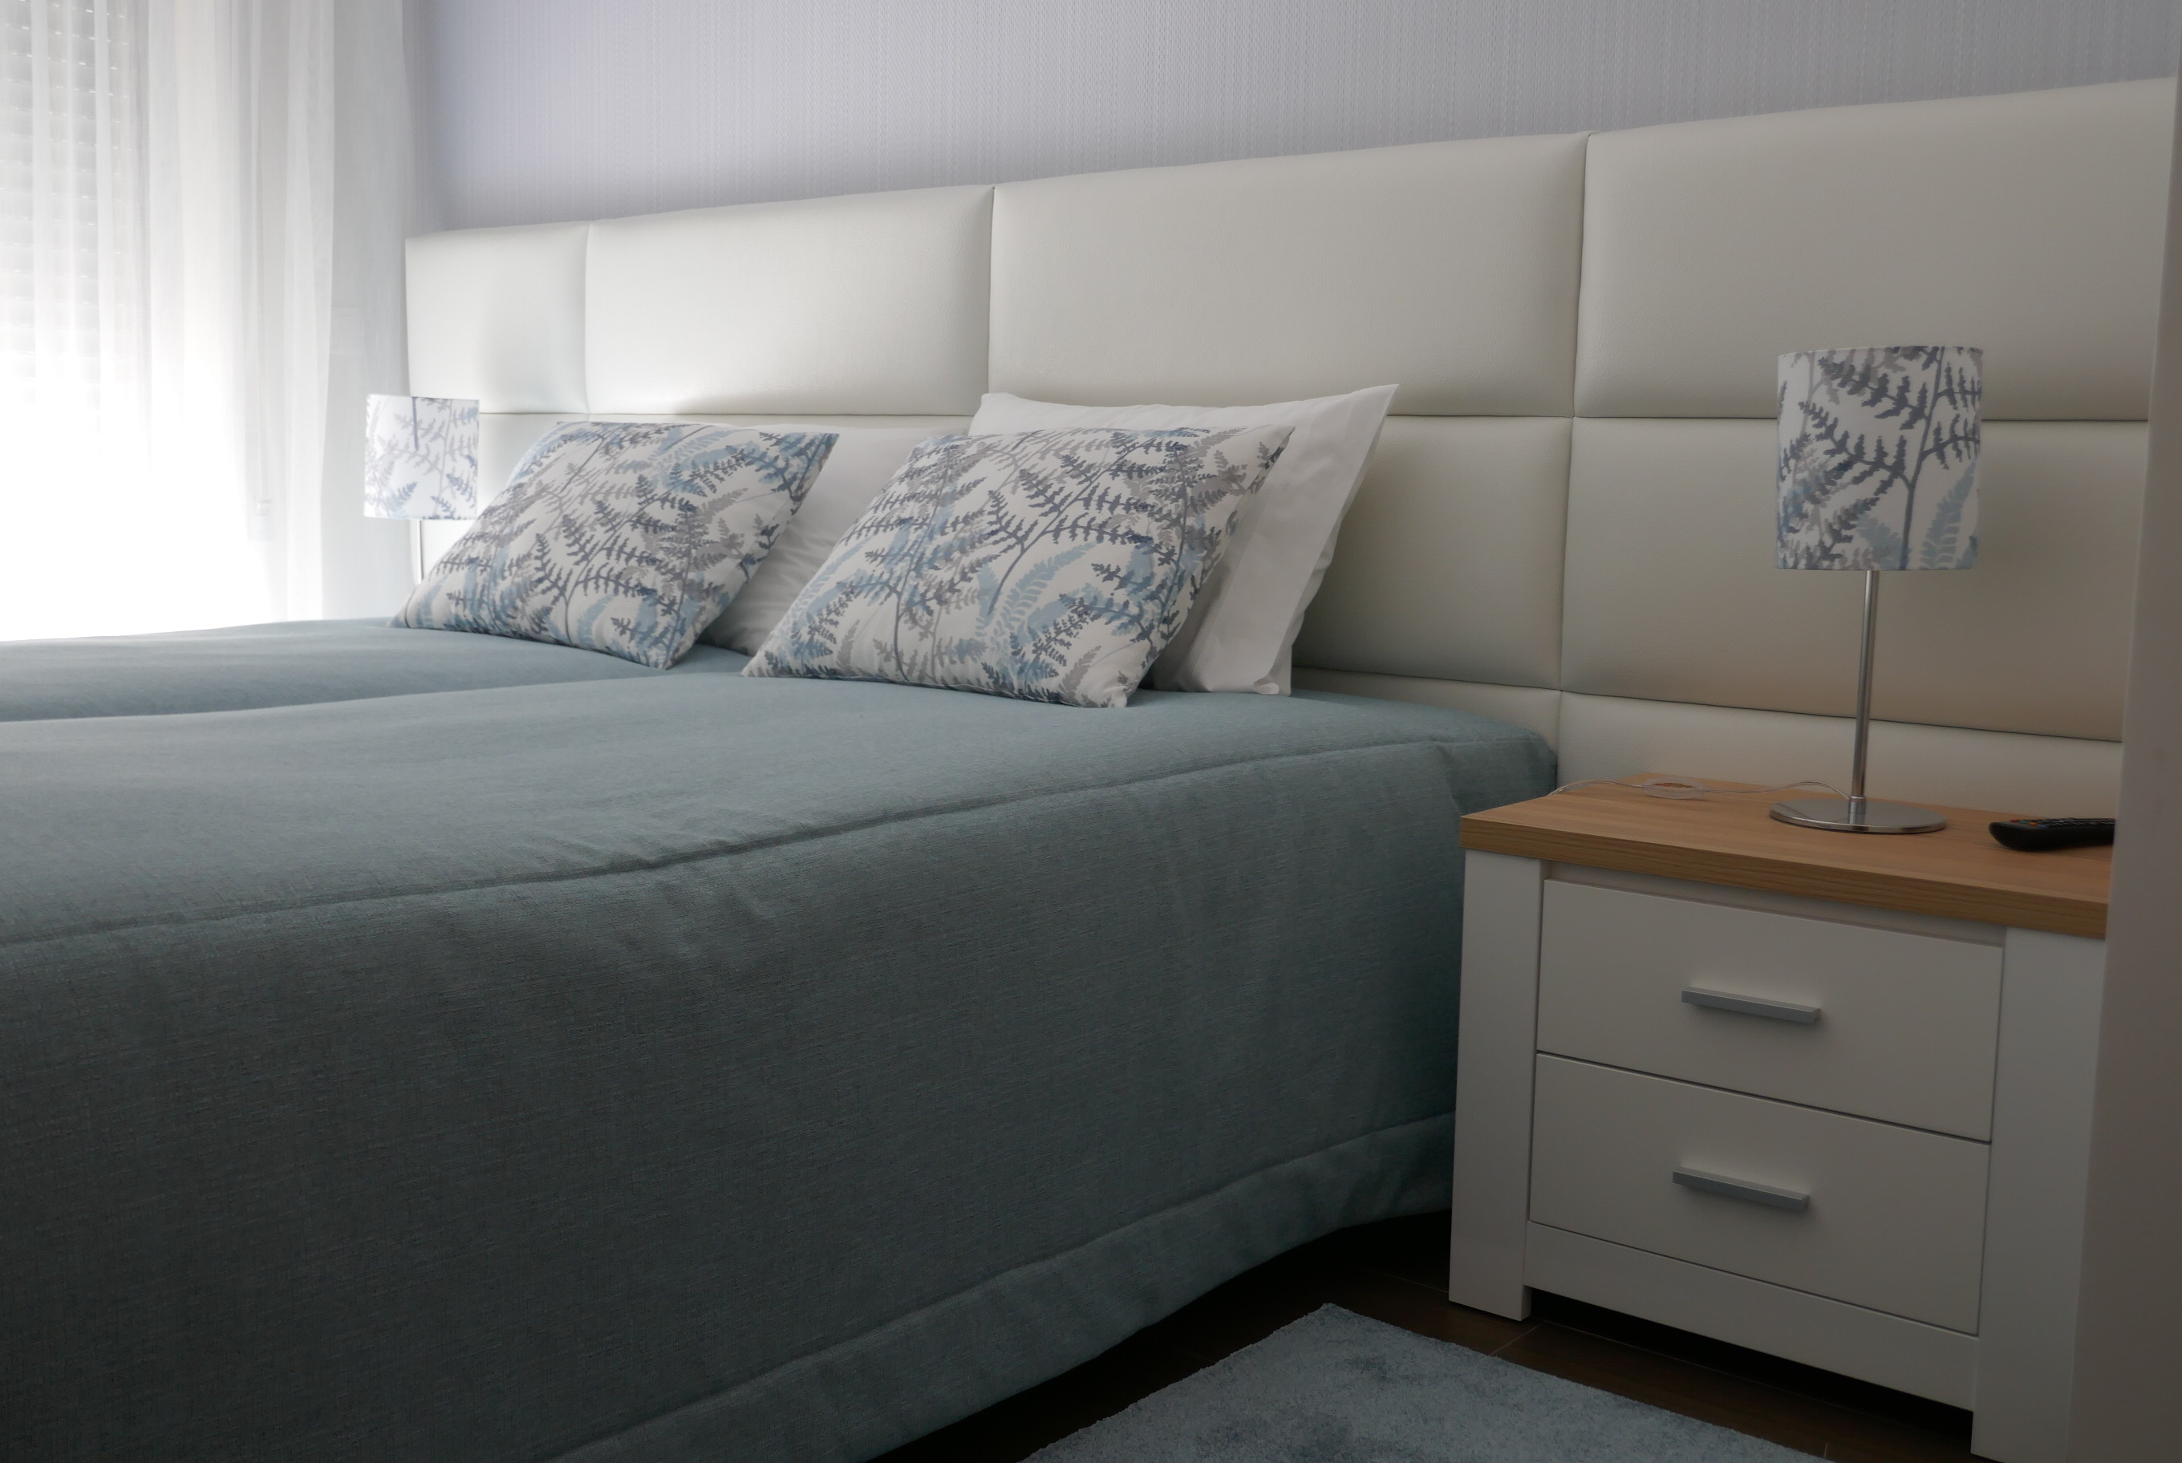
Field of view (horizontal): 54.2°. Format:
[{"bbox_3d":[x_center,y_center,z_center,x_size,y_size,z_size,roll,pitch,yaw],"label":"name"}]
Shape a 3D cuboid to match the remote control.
[{"bbox_3d":[0.925,0.095,1.980,0.183,0.024,0.049,-2,8,-24],"label":"remote control"}]

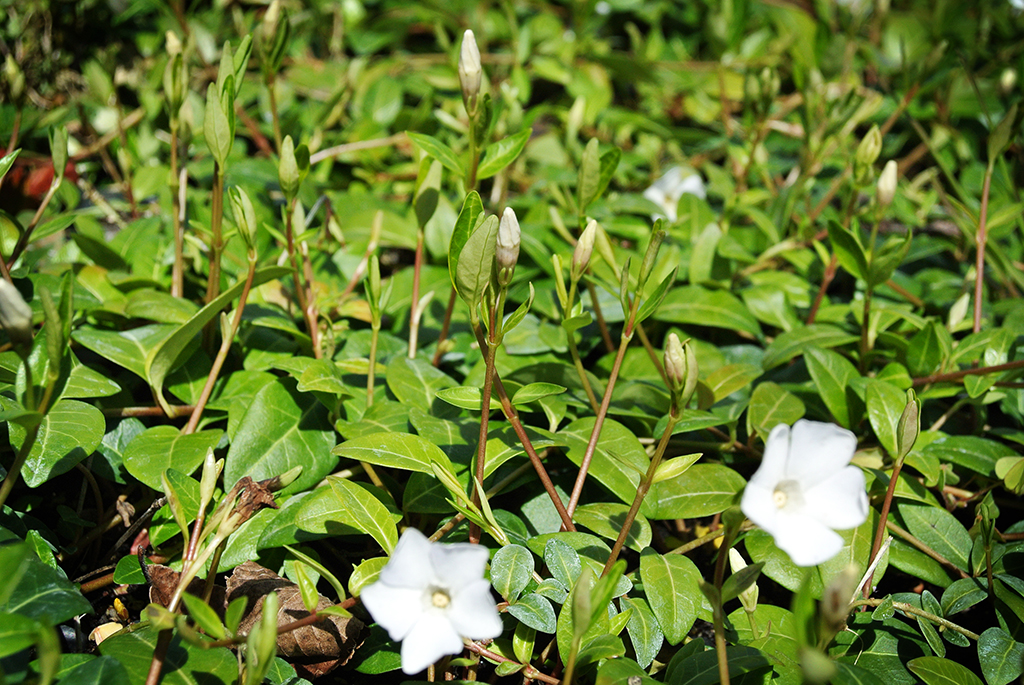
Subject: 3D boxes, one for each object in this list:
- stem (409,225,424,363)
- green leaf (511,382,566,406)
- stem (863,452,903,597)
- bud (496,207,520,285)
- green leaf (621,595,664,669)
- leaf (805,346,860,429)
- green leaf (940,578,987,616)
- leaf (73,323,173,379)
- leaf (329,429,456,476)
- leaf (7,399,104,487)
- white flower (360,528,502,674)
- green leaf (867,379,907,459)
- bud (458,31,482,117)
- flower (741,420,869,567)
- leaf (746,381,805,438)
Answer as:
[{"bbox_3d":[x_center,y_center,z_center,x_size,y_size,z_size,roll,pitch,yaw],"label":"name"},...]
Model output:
[{"bbox_3d":[-0.028,-0.014,0.615,0.002,0.041,0.002,4,14,-1],"label":"stem"},{"bbox_3d":[0.006,0.012,0.500,0.014,0.003,0.007,-15,36,-13],"label":"green leaf"},{"bbox_3d":[0.085,0.041,0.480,0.002,0.034,0.002,14,17,0],"label":"stem"},{"bbox_3d":[-0.001,-0.023,0.500,0.006,0.019,0.006,1,13,0],"label":"bud"},{"bbox_3d":[0.027,0.060,0.435,0.007,0.003,0.018,-14,51,-4],"label":"green leaf"},{"bbox_3d":[0.086,0.012,0.567,0.013,0.004,0.028,-8,54,-24],"label":"leaf"},{"bbox_3d":[0.098,0.055,0.455,0.011,0.003,0.008,-18,39,-18],"label":"green leaf"},{"bbox_3d":[-0.109,0.003,0.590,0.037,0.006,0.017,23,41,40],"label":"leaf"},{"bbox_3d":[-0.031,0.028,0.545,0.032,0.005,0.015,11,35,6],"label":"leaf"},{"bbox_3d":[-0.116,0.025,0.535,0.024,0.006,0.026,9,54,-3],"label":"leaf"},{"bbox_3d":[-0.017,0.054,0.437,0.030,0.031,0.012,0,-18,0],"label":"white flower"},{"bbox_3d":[0.098,0.020,0.550,0.011,0.022,0.004,-12,-27,-1],"label":"green leaf"},{"bbox_3d":[-0.011,-0.071,0.555,0.006,0.022,0.006,-1,17,0],"label":"bud"},{"bbox_3d":[0.062,0.032,0.447,0.029,0.031,0.012,-4,-15,-13],"label":"flower"},{"bbox_3d":[0.074,0.019,0.590,0.015,0.005,0.020,17,46,12],"label":"leaf"}]

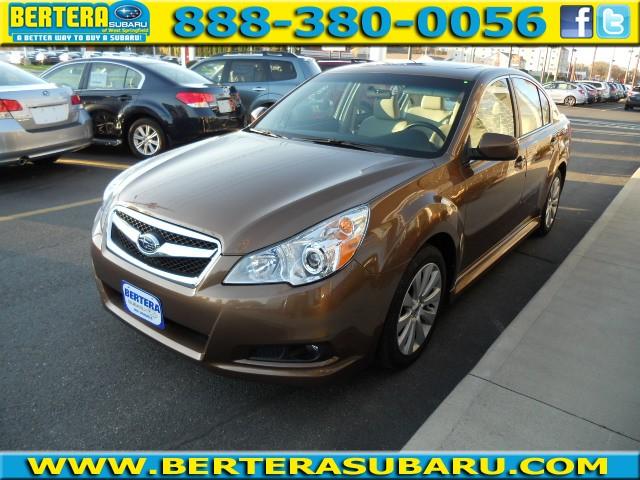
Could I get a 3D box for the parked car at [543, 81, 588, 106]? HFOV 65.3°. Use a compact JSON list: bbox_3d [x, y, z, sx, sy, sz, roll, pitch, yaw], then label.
[{"bbox_3d":[13.952,-8.992,30.253,4.750,1.460,1.820,16,23,33],"label":"parked car"}]

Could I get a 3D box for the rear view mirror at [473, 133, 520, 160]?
[{"bbox_3d":[0.983,-0.512,2.755,0.220,0.145,0.155,16,23,33],"label":"rear view mirror"}]

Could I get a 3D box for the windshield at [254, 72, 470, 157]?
[{"bbox_3d":[0.240,-0.854,3.175,1.420,0.150,0.950,16,53,33],"label":"windshield"}]

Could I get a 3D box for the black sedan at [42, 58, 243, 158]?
[{"bbox_3d":[-3.760,-2.350,8.620,4.730,1.500,1.820,6,20,12],"label":"black sedan"}]

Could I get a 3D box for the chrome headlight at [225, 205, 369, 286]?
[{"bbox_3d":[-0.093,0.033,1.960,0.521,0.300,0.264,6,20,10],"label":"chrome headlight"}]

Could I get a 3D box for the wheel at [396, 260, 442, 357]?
[{"bbox_3d":[0.421,0.320,2.495,0.190,0.460,0.460,16,23,33],"label":"wheel"}]

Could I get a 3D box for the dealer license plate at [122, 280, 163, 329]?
[{"bbox_3d":[-0.781,0.286,2.211,0.303,0.152,0.020,16,23,33],"label":"dealer license plate"}]

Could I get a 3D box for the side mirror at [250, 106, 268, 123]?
[{"bbox_3d":[-0.470,-0.920,3.753,0.220,0.145,0.155,16,23,33],"label":"side mirror"}]

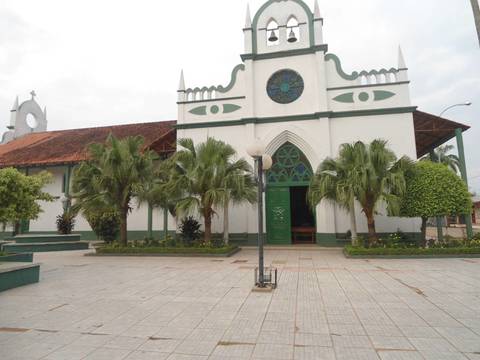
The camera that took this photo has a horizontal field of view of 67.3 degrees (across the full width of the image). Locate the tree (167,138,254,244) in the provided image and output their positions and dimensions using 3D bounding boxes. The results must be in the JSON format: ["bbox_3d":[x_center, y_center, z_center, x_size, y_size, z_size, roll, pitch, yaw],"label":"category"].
[{"bbox_3d":[-1.373,0.763,17.191,3.800,5.190,3.500,-2,-6,10],"label":"tree"}]

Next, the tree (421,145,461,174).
[{"bbox_3d":[19.653,0.684,34.560,4.000,8.310,4.000,-2,-6,10],"label":"tree"}]

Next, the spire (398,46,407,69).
[{"bbox_3d":[8.506,-6.409,18.975,0.300,1.170,0.300,-2,-6,13],"label":"spire"}]

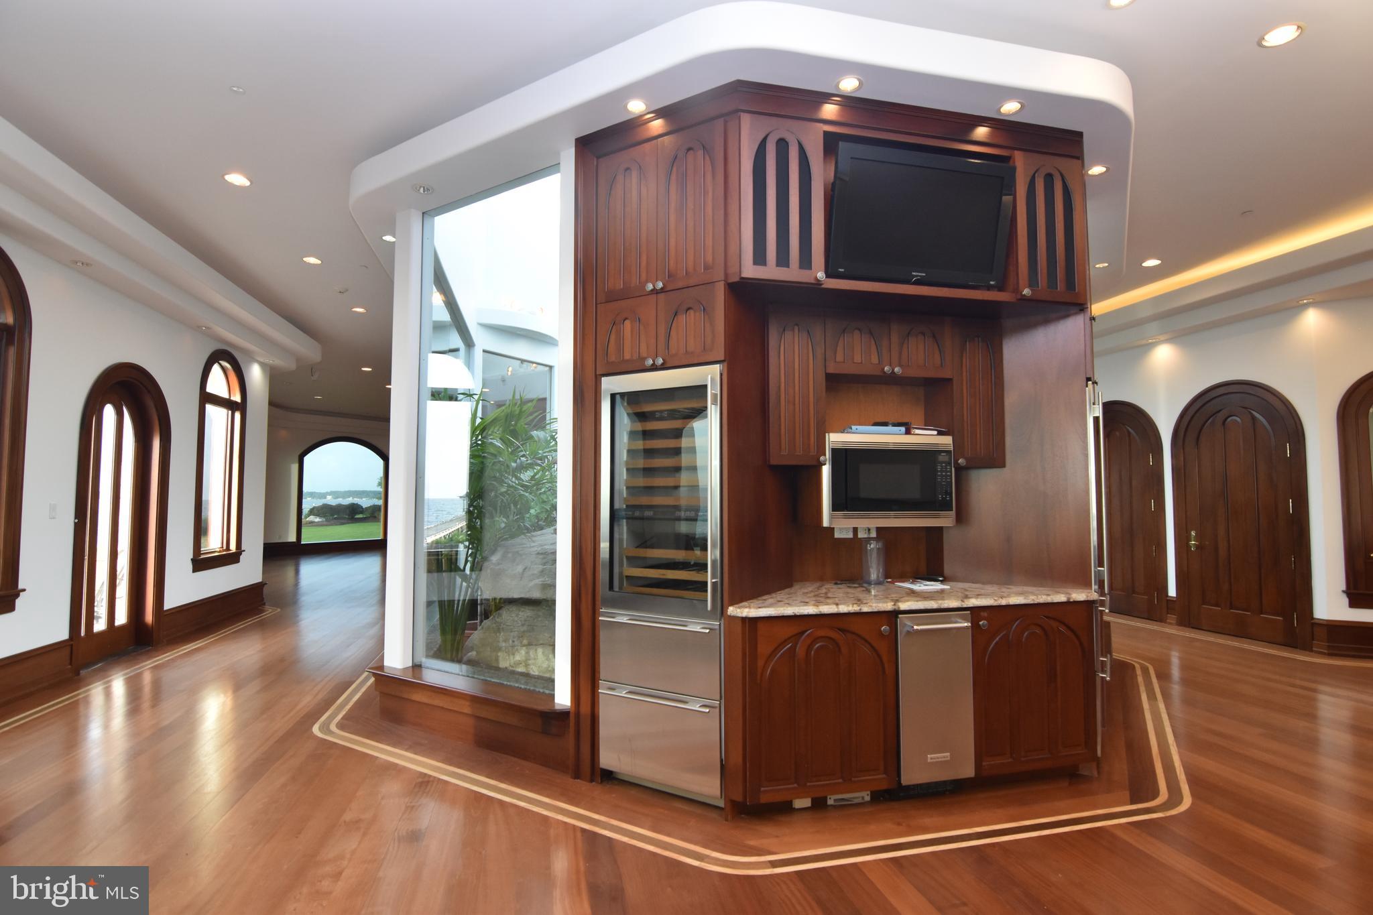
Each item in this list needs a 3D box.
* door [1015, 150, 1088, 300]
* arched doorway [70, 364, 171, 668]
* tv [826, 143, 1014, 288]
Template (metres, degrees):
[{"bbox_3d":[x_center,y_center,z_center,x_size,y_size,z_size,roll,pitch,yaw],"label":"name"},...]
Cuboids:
[{"bbox_3d":[1.859,-1.166,3.127,0.410,0.750,0.060,1,-4,-12],"label":"door"},{"bbox_3d":[-4.964,0.460,5.324,0.200,2.540,1.070,0,-3,-9],"label":"arched doorway"},{"bbox_3d":[1.213,-1.228,3.181,1.006,0.633,0.100,1,8,-12],"label":"tv"}]

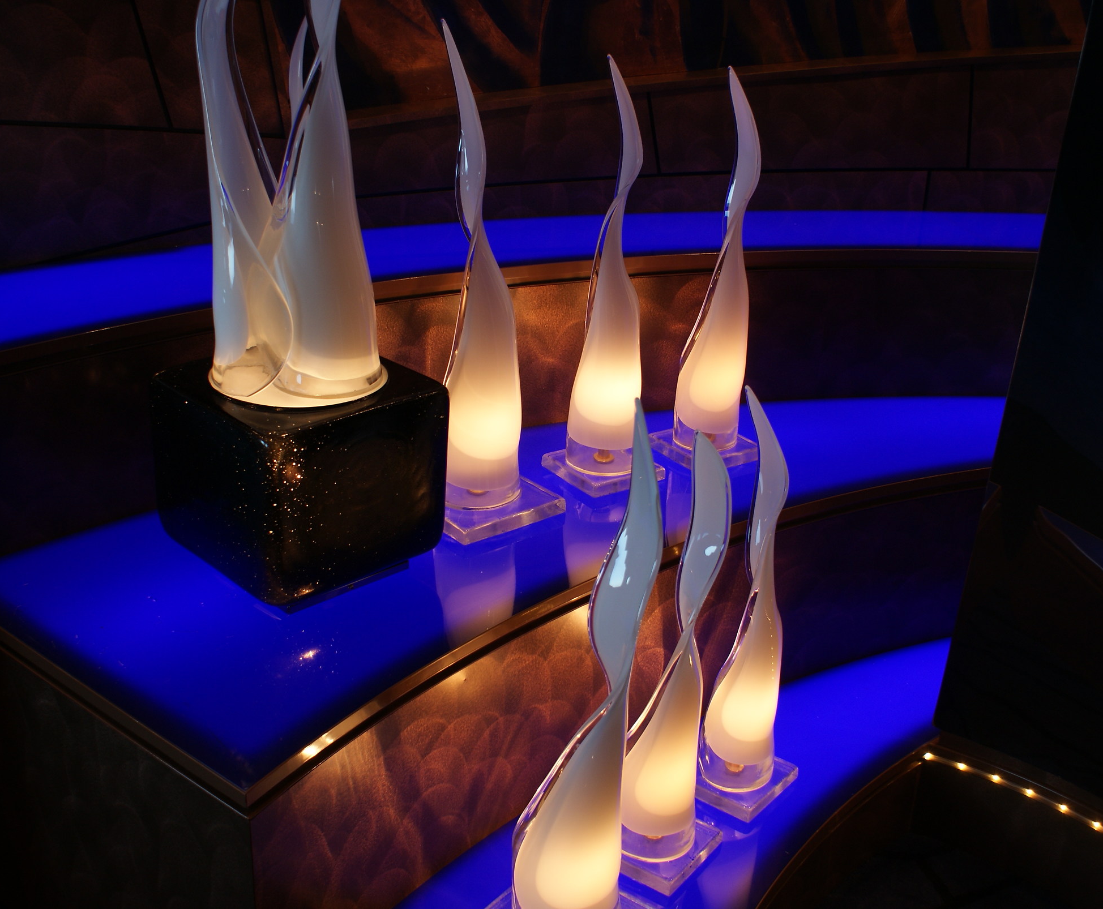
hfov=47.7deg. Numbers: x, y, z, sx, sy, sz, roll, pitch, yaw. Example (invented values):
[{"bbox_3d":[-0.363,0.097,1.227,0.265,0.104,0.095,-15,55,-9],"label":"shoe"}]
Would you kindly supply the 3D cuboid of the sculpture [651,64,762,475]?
[{"bbox_3d":[0.212,-0.231,1.573,0.108,0.492,0.108,-12,25,-32],"label":"sculpture"}]

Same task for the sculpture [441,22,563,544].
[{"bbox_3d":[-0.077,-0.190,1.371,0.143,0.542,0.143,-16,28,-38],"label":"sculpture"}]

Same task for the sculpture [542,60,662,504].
[{"bbox_3d":[0.075,-0.211,1.489,0.112,0.506,0.112,-13,26,-34],"label":"sculpture"}]

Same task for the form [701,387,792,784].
[{"bbox_3d":[0.220,0.150,1.383,0.088,0.473,0.092,2,21,0],"label":"form"}]

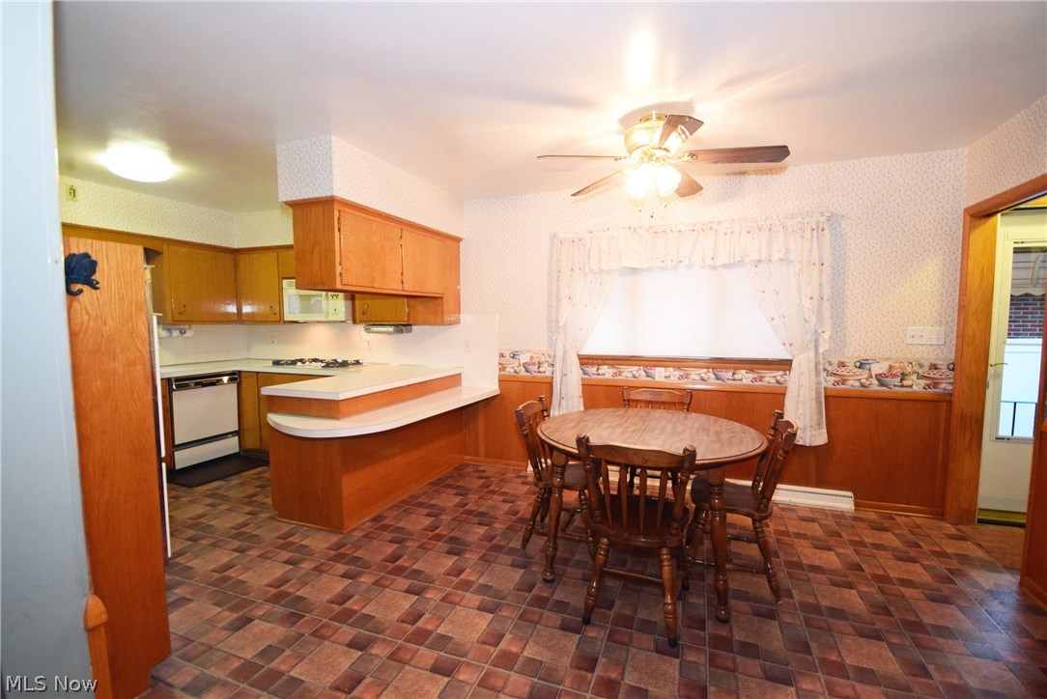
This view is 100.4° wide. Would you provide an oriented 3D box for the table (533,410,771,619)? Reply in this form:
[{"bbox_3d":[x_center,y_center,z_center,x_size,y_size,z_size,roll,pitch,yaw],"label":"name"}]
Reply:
[{"bbox_3d":[0.697,0.834,2.507,1.200,0.760,1.200,1,4,21],"label":"table"}]

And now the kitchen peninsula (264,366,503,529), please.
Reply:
[{"bbox_3d":[-1.048,0.697,3.491,1.160,0.915,1.770,1,4,21],"label":"kitchen peninsula"}]

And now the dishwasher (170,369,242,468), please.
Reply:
[{"bbox_3d":[-3.280,0.652,4.261,0.600,0.820,0.600,1,4,21],"label":"dishwasher"}]

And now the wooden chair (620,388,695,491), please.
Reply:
[{"bbox_3d":[0.918,0.739,3.075,0.500,0.870,0.490,1,4,21],"label":"wooden chair"}]

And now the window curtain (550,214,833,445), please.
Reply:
[{"bbox_3d":[1.201,-0.143,3.426,2.070,1.640,0.140,1,4,21],"label":"window curtain"}]

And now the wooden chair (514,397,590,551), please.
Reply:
[{"bbox_3d":[0.266,0.767,2.712,0.485,0.870,0.500,1,4,21],"label":"wooden chair"}]

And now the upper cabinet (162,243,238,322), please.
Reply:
[{"bbox_3d":[-3.300,-0.642,4.360,0.320,0.770,0.680,1,4,21],"label":"upper cabinet"}]

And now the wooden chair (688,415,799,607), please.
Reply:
[{"bbox_3d":[1.153,0.785,2.381,0.490,0.870,0.500,1,4,21],"label":"wooden chair"}]

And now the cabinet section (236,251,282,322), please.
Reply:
[{"bbox_3d":[-2.739,-0.659,4.745,0.630,0.740,0.325,1,4,21],"label":"cabinet section"}]

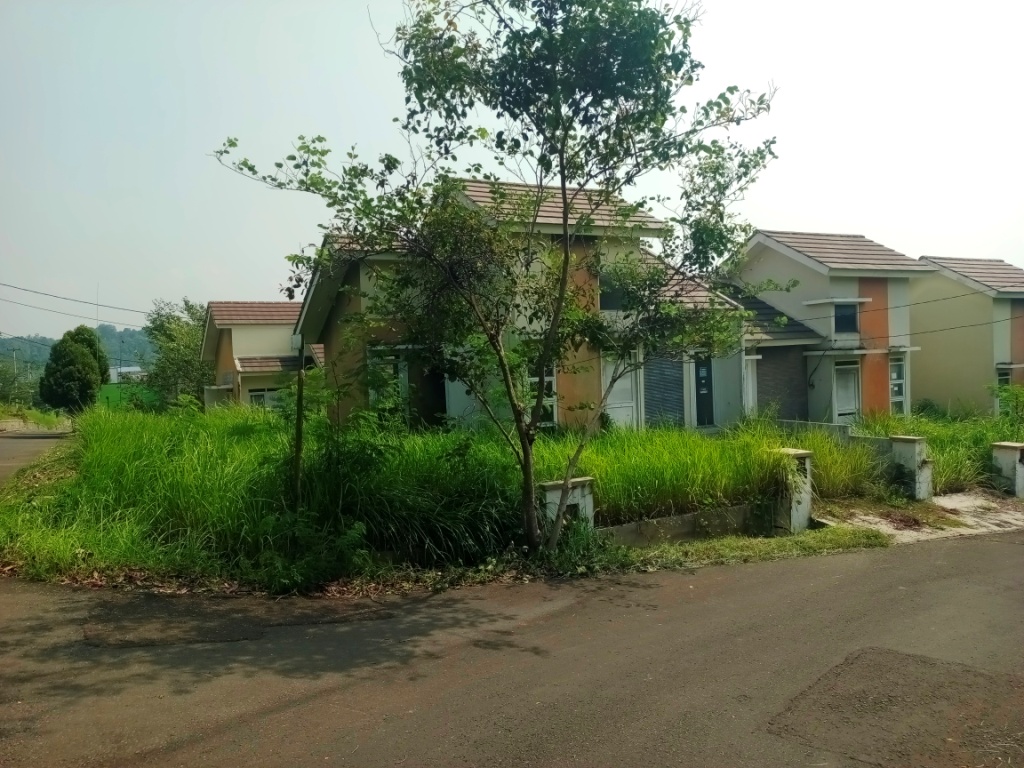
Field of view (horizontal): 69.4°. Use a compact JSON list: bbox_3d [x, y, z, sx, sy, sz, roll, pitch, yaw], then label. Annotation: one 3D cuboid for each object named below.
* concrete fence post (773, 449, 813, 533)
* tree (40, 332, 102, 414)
[{"bbox_3d":[4.298,1.647,11.399,0.420,1.168,0.500,-3,2,-24],"label":"concrete fence post"},{"bbox_3d":[-19.105,-0.281,32.000,2.437,4.068,2.437,-3,2,-24],"label":"tree"}]

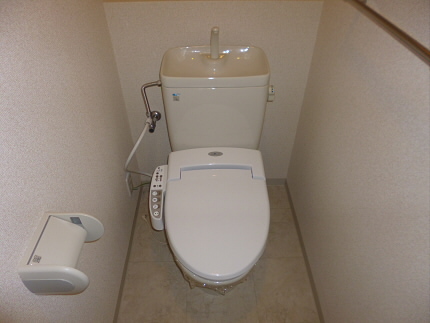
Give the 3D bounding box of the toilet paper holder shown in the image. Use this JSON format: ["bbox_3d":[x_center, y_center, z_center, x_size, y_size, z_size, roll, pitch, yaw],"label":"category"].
[{"bbox_3d":[-0.342,0.214,0.701,0.127,0.106,0.148,-1,42,-1],"label":"toilet paper holder"}]

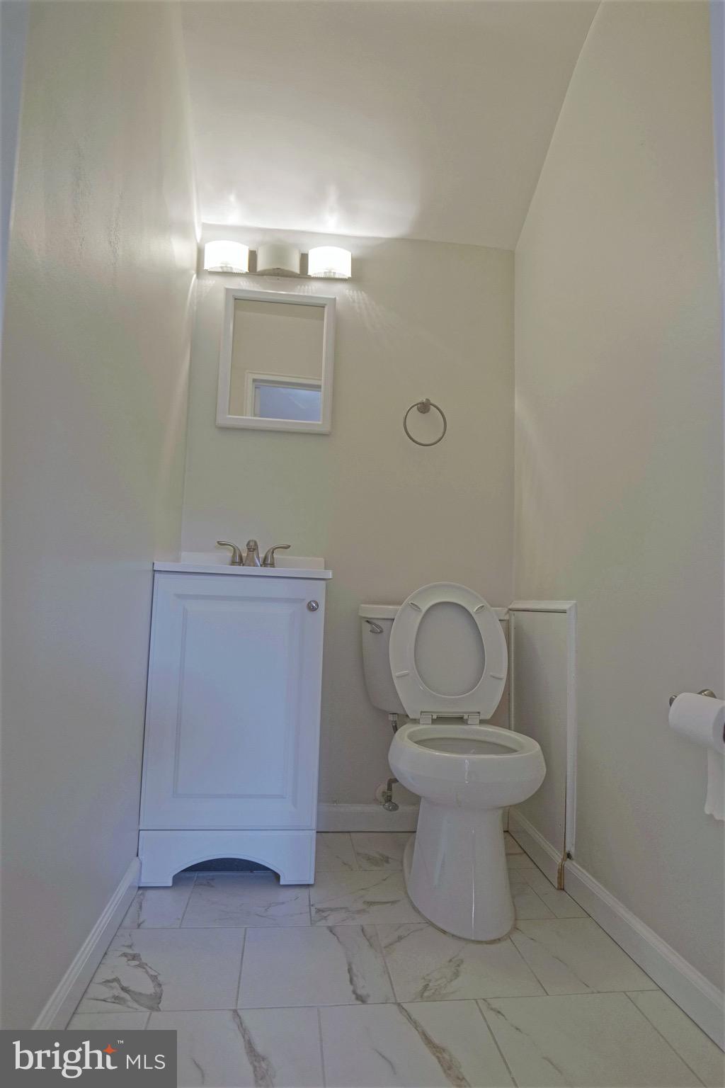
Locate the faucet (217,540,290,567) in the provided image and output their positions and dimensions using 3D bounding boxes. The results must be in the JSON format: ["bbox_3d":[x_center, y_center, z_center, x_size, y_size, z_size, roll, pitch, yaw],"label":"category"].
[{"bbox_3d":[-0.351,0.035,1.935,0.236,0.102,0.145,3,-6,-7],"label":"faucet"}]

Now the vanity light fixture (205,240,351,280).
[{"bbox_3d":[-0.292,-0.984,2.113,0.508,0.087,0.095,3,-6,-7],"label":"vanity light fixture"}]

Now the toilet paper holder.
[{"bbox_3d":[0.620,0.291,1.073,0.073,0.050,0.160,3,-6,-7],"label":"toilet paper holder"}]

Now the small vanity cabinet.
[{"bbox_3d":[-0.361,0.500,1.819,0.480,0.847,0.385,3,-6,-7],"label":"small vanity cabinet"}]

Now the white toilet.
[{"bbox_3d":[0.244,0.518,1.690,0.458,0.827,0.740,3,-6,-7],"label":"white toilet"}]

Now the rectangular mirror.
[{"bbox_3d":[-0.296,-0.632,2.110,0.384,0.490,0.035,3,-6,-7],"label":"rectangular mirror"}]

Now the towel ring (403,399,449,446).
[{"bbox_3d":[0.224,-0.422,2.136,0.151,0.158,0.065,3,-6,-7],"label":"towel ring"}]

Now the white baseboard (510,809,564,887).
[{"bbox_3d":[0.514,0.916,1.855,0.018,0.084,0.413,3,-6,-7],"label":"white baseboard"}]

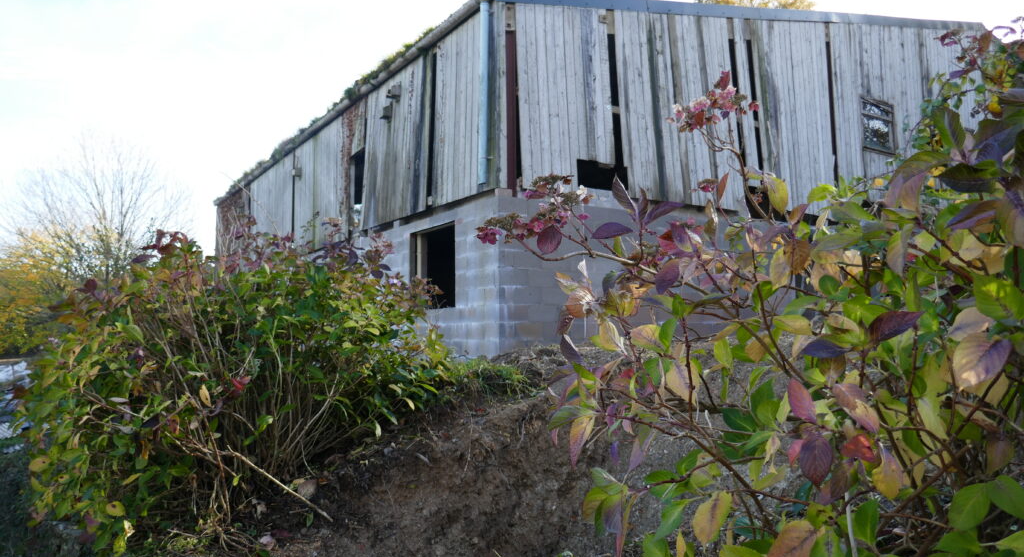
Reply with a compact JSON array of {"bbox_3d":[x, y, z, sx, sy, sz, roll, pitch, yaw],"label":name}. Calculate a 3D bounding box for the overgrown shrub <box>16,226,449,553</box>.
[{"bbox_3d":[-1.268,0.489,3.250,1.950,1.400,1.600,1,-4,-17],"label":"overgrown shrub"}]

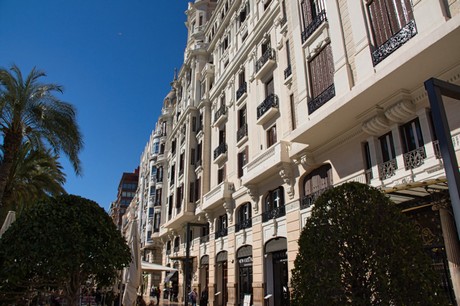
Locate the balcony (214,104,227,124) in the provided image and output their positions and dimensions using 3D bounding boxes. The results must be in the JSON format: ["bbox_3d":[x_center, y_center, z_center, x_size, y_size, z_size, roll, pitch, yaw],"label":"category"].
[{"bbox_3d":[-0.783,-3.506,31.651,0.551,1.060,2.120,9,-24,-21],"label":"balcony"}]

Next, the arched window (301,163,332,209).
[{"bbox_3d":[4.445,1.740,17.539,0.297,1.791,2.851,9,-24,-21],"label":"arched window"}]

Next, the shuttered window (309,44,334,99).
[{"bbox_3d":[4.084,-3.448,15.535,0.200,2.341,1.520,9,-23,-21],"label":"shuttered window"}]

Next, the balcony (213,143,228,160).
[{"bbox_3d":[-0.772,-0.075,30.239,0.551,0.954,2.067,9,-24,-21],"label":"balcony"}]

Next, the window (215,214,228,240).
[{"bbox_3d":[-0.640,6.181,28.819,0.280,1.806,2.646,9,-23,-21],"label":"window"}]

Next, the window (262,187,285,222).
[{"bbox_3d":[2.700,3.225,21.381,0.280,1.806,2.646,9,-23,-21],"label":"window"}]

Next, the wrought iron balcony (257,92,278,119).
[{"bbox_3d":[2.526,-2.983,23.113,0.551,1.007,2.067,9,-24,-21],"label":"wrought iron balcony"}]

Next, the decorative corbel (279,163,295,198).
[{"bbox_3d":[3.227,1.604,19.605,0.560,2.100,0.420,9,-23,-21],"label":"decorative corbel"}]

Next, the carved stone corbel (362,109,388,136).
[{"bbox_3d":[5.870,-1.223,13.798,0.689,0.795,0.774,9,-24,-21],"label":"carved stone corbel"}]

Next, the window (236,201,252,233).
[{"bbox_3d":[1.026,4.707,25.109,0.280,1.806,2.646,9,-23,-21],"label":"window"}]

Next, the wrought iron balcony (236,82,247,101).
[{"bbox_3d":[1.091,-4.935,28.141,0.320,1.000,1.750,9,-23,-21],"label":"wrought iron balcony"}]

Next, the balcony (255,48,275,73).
[{"bbox_3d":[2.516,-6.389,24.515,0.551,1.060,2.014,9,-24,-21],"label":"balcony"}]

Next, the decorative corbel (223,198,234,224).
[{"bbox_3d":[-0.159,4.468,26.629,0.721,2.014,0.636,9,-24,-21],"label":"decorative corbel"}]

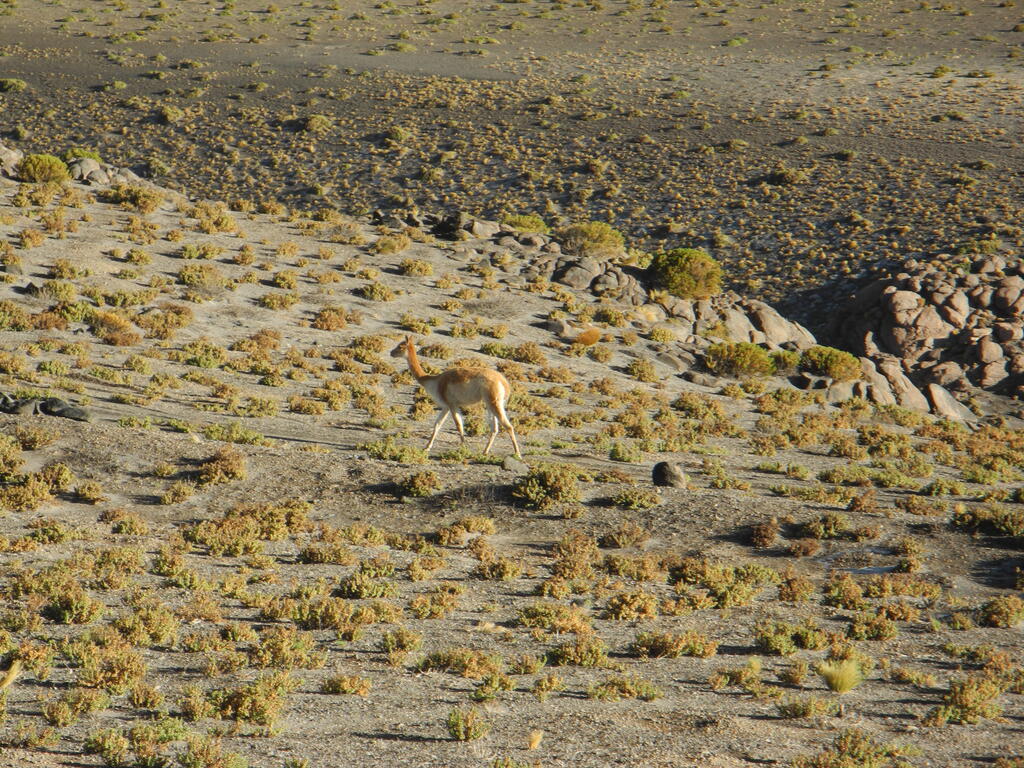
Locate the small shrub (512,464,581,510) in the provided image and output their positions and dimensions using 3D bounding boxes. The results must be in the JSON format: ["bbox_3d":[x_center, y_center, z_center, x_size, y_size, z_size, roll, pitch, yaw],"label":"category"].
[{"bbox_3d":[0.356,1.067,61.000,0.700,0.420,0.640,0,6,0],"label":"small shrub"}]

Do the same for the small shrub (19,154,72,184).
[{"bbox_3d":[-6.638,-3.060,84.000,0.740,0.370,0.660,0,6,0],"label":"small shrub"}]

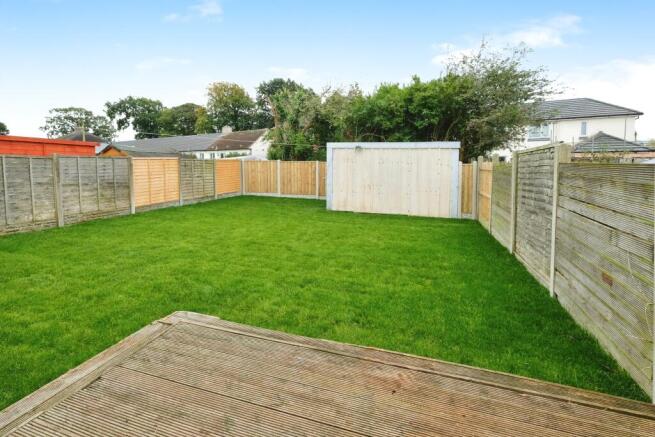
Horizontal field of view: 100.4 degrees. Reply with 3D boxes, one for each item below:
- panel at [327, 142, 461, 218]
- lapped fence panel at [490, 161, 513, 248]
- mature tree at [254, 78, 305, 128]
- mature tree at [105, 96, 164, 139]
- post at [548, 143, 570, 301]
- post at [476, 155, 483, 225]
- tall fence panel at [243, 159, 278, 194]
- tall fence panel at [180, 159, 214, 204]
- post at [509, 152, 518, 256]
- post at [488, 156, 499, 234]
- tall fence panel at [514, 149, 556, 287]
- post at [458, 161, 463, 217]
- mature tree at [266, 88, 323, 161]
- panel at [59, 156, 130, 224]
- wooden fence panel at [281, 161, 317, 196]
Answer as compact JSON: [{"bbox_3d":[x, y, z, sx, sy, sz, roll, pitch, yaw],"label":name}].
[{"bbox_3d":[2.163,-1.354,9.600,4.550,2.450,0.150,3,8,19],"label":"panel"},{"bbox_3d":[3.923,-0.317,6.089,0.060,1.750,1.750,5,12,18],"label":"lapped fence panel"},{"bbox_3d":[-6.681,-12.806,38.000,7.000,12.200,6.800,-1,8,-10],"label":"mature tree"},{"bbox_3d":[-26.864,-11.553,38.000,7.800,9.800,7.400,-5,9,-35],"label":"mature tree"},{"bbox_3d":[3.249,0.028,3.840,0.120,2.120,0.120,3,8,20],"label":"post"},{"bbox_3d":[4.802,-0.883,8.591,0.100,1.950,0.100,5,12,18],"label":"post"},{"bbox_3d":[-3.357,-2.083,13.781,1.900,1.630,0.060,4,12,15],"label":"tall fence panel"},{"bbox_3d":[-5.302,-1.585,11.386,0.060,1.680,1.850,5,12,18],"label":"tall fence panel"},{"bbox_3d":[3.826,-0.328,5.600,0.110,2.080,0.110,3,8,20],"label":"post"},{"bbox_3d":[4.204,-0.552,6.914,0.100,1.950,0.100,5,12,18],"label":"post"},{"bbox_3d":[3.527,-0.138,4.720,0.070,1.950,1.800,3,8,20],"label":"tall fence panel"},{"bbox_3d":[4.379,-0.915,8.989,0.100,1.840,0.100,4,12,15],"label":"post"},{"bbox_3d":[-2.051,-5.128,17.500,3.700,6.100,3.400,-1,8,-7],"label":"mature tree"},{"bbox_3d":[-6.510,-0.858,7.812,0.060,1.740,1.850,5,12,18],"label":"panel"},{"bbox_3d":[-1.344,-1.895,13.100,1.920,1.720,0.080,4,8,27],"label":"wooden fence panel"}]

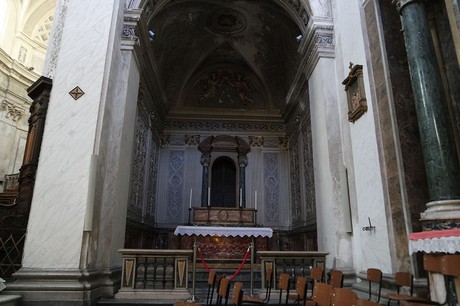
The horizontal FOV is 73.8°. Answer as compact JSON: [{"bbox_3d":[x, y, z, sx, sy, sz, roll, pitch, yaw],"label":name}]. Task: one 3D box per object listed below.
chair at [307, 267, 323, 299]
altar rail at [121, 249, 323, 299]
[{"bbox_3d":[1.038,2.043,4.299,0.490,0.815,0.410,1,-14,-4],"label":"chair"},{"bbox_3d":[-0.119,2.222,5.659,3.847,0.785,0.340,1,-14,-1],"label":"altar rail"}]

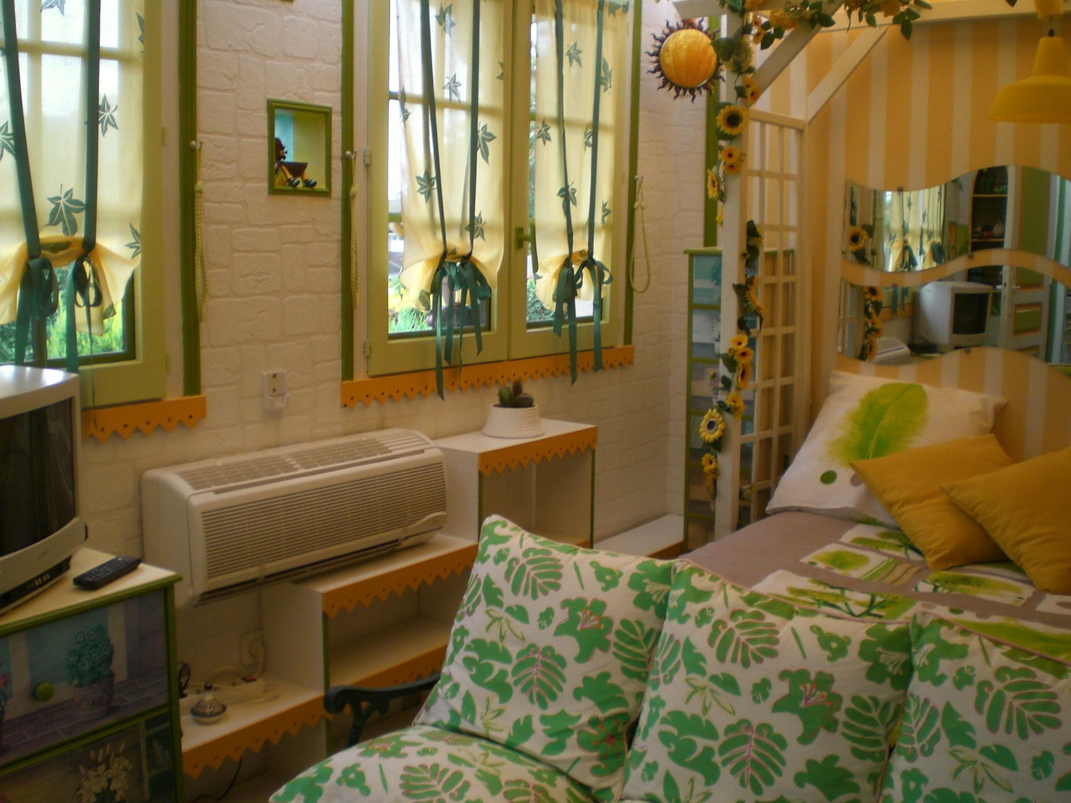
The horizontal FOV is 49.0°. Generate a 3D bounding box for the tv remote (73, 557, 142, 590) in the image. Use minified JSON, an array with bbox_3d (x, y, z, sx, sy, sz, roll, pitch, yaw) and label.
[{"bbox_3d":[-0.774,0.308,2.128,0.046,0.017,0.150,3,8,12],"label":"tv remote"}]

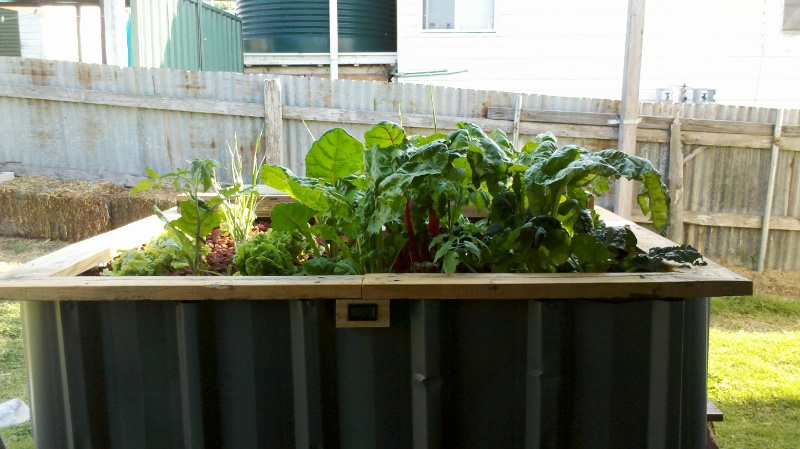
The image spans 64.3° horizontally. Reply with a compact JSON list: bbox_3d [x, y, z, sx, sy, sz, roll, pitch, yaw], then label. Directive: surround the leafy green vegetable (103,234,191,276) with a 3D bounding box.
[{"bbox_3d":[-0.534,0.064,1.340,0.185,0.095,0.170,-1,7,0],"label":"leafy green vegetable"}]

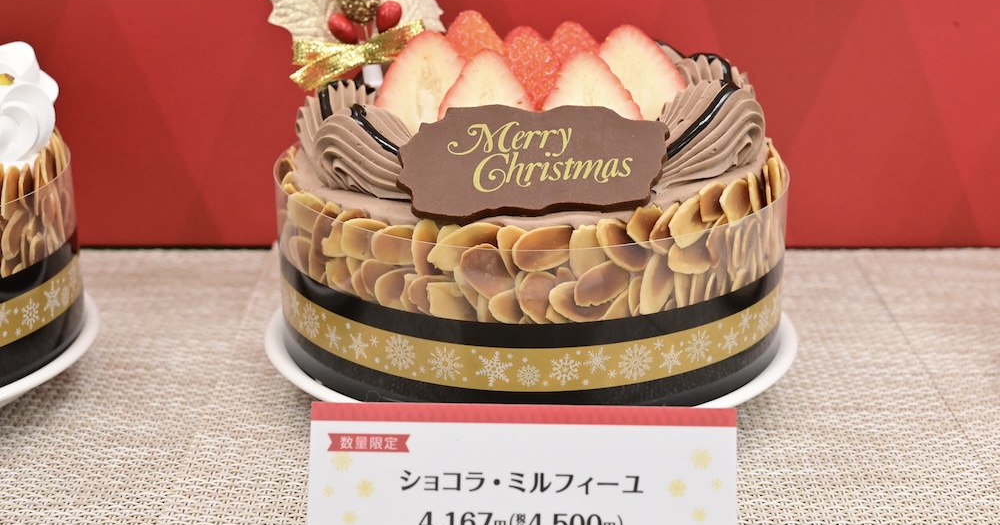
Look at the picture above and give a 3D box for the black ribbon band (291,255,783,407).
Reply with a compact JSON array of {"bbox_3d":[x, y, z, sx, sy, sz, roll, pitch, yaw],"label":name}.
[{"bbox_3d":[0.009,-0.001,0.500,0.152,0.026,0.152,0,22,0],"label":"black ribbon band"}]

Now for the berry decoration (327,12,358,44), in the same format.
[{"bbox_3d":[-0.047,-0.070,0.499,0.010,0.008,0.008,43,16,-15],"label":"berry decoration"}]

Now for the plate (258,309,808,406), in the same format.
[{"bbox_3d":[0.009,0.023,0.509,0.162,0.016,0.162,0,22,0],"label":"plate"}]

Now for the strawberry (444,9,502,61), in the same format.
[{"bbox_3d":[-0.007,-0.061,0.490,0.024,0.030,0.022,0,22,0],"label":"strawberry"}]

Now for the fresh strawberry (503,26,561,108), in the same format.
[{"bbox_3d":[0.009,-0.052,0.477,0.024,0.030,0.022,0,22,0],"label":"fresh strawberry"}]

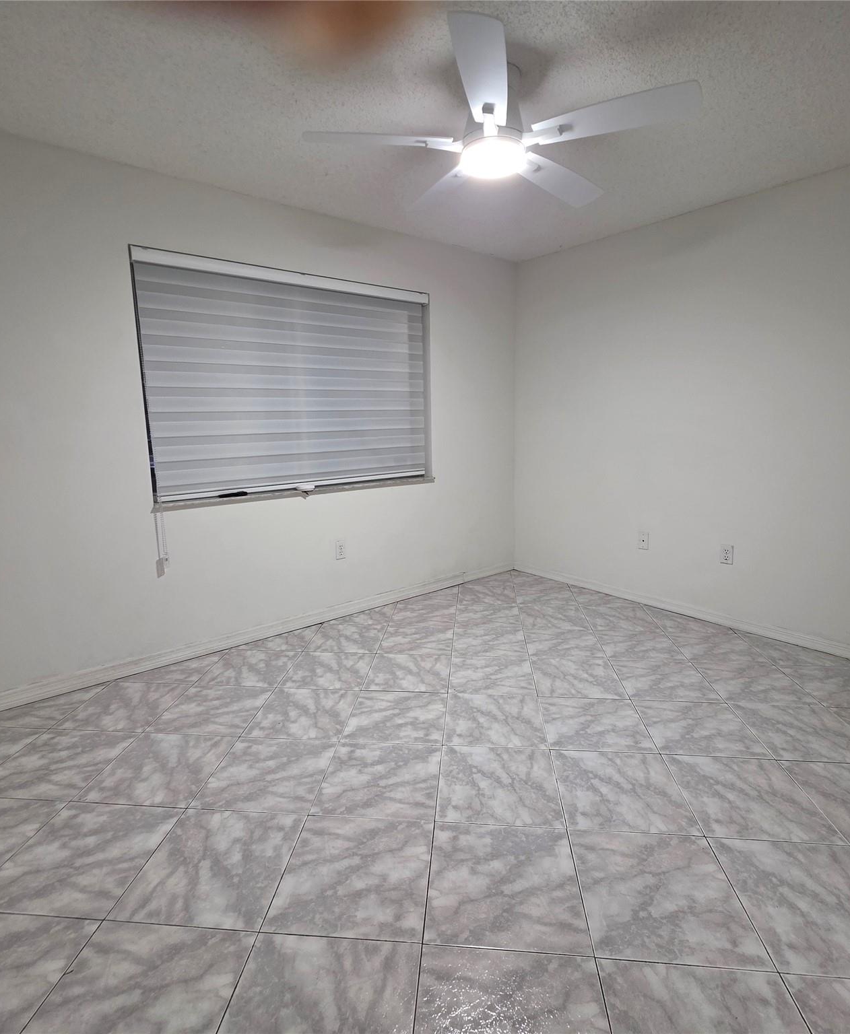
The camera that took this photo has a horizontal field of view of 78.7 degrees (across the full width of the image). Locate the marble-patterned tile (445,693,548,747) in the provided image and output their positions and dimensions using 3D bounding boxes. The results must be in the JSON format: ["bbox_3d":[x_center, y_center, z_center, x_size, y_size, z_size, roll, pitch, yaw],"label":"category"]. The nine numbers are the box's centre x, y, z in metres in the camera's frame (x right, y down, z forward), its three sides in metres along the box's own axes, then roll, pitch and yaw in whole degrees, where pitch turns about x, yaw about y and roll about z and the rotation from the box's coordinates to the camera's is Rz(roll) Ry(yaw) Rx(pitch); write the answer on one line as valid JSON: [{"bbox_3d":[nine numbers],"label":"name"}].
[{"bbox_3d":[0.294,0.872,2.208,0.406,0.020,0.404,0,10,5],"label":"marble-patterned tile"}]

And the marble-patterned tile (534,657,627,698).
[{"bbox_3d":[0.740,0.805,2.561,0.406,0.020,0.404,0,10,5],"label":"marble-patterned tile"}]

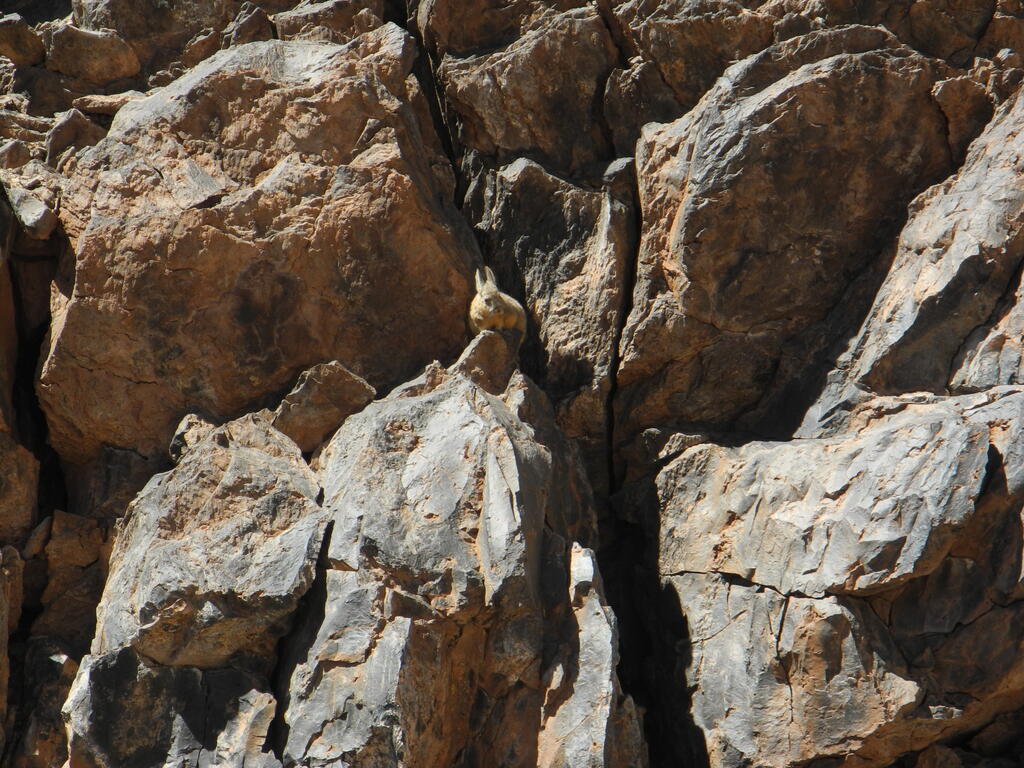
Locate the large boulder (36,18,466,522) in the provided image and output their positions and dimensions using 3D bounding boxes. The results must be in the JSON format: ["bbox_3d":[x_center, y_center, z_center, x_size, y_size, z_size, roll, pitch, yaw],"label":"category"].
[{"bbox_3d":[-0.852,-0.395,19.894,1.451,1.484,1.050,0,-7,0],"label":"large boulder"}]

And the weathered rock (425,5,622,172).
[{"bbox_3d":[0.039,-1.005,20.188,0.642,0.533,0.420,0,-7,0],"label":"weathered rock"}]

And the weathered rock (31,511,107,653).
[{"bbox_3d":[-1.463,0.654,19.600,0.262,0.440,0.280,0,-7,0],"label":"weathered rock"}]

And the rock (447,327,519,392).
[{"bbox_3d":[-0.093,-0.074,19.404,0.227,0.195,0.200,0,-7,0],"label":"rock"}]

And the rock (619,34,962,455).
[{"bbox_3d":[0.916,-0.489,19.894,1.132,1.332,0.850,0,-7,0],"label":"rock"}]

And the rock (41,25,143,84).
[{"bbox_3d":[-1.442,-1.130,20.286,0.333,0.185,0.250,0,-7,0],"label":"rock"}]

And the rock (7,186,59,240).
[{"bbox_3d":[-1.616,-0.573,19.894,0.180,0.163,0.170,0,-7,0],"label":"rock"}]

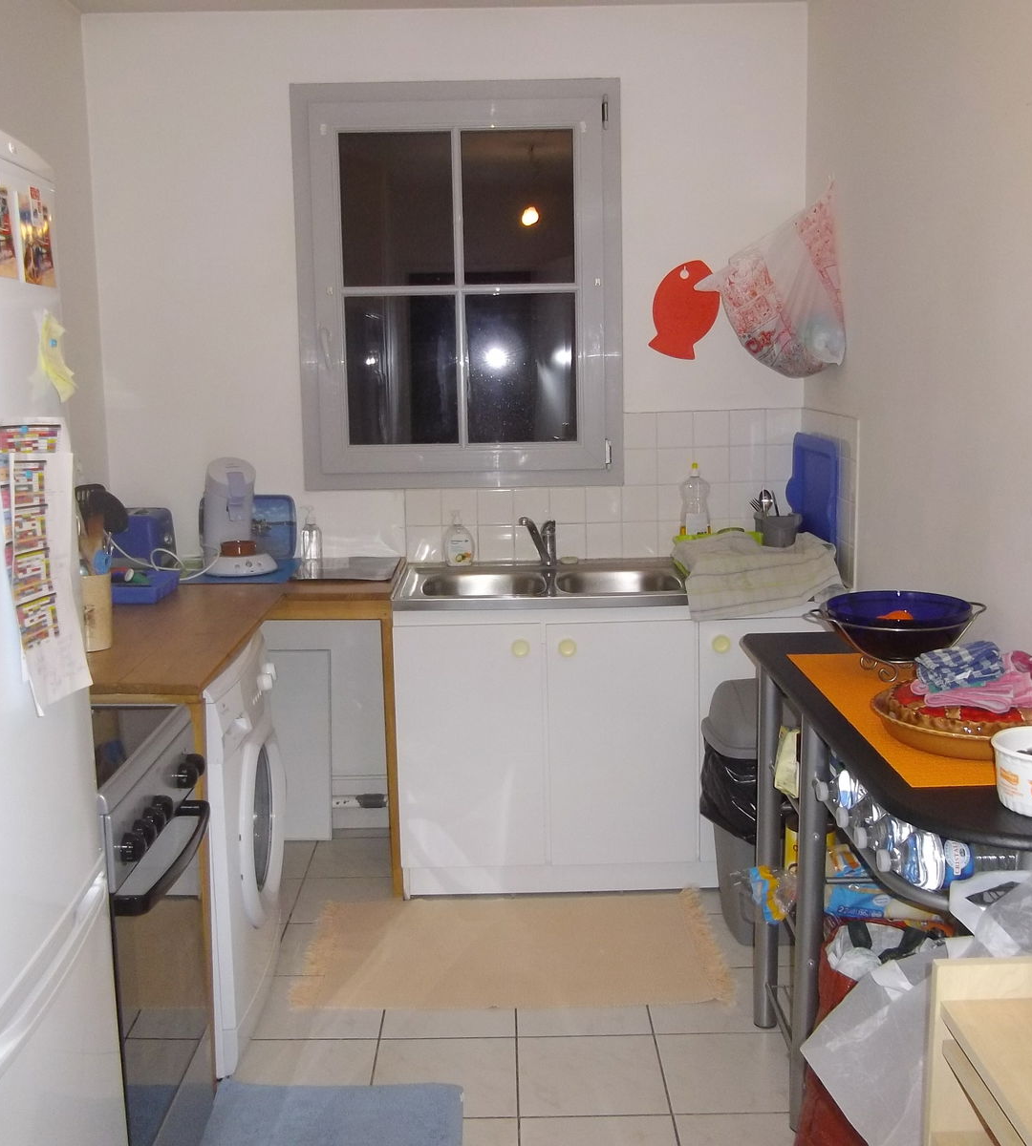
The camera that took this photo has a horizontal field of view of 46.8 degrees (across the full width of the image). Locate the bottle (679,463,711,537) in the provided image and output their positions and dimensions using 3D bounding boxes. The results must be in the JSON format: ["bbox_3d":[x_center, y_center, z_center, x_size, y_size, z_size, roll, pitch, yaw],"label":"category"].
[{"bbox_3d":[0.540,-0.197,3.596,0.089,0.275,0.062,-1,8,-1],"label":"bottle"}]

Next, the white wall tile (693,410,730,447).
[{"bbox_3d":[0.597,-0.438,3.632,0.108,0.108,0.009,-1,8,-1],"label":"white wall tile"}]

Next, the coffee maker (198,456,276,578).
[{"bbox_3d":[-0.807,-0.161,3.452,0.210,0.322,0.285,-5,9,-27],"label":"coffee maker"}]

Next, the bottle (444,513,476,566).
[{"bbox_3d":[-0.171,-0.104,3.594,0.090,0.164,0.055,-1,8,-1],"label":"bottle"}]

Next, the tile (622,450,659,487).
[{"bbox_3d":[0.381,-0.323,3.662,0.108,0.108,0.010,-1,8,-1],"label":"tile"}]

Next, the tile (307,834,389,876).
[{"bbox_3d":[-0.462,0.857,3.610,0.296,0.010,0.296,-1,9,-1],"label":"tile"}]

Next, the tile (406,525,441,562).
[{"bbox_3d":[-0.279,-0.086,3.631,0.109,0.109,0.010,-1,8,-1],"label":"tile"}]

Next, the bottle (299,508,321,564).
[{"bbox_3d":[-0.619,-0.113,3.572,0.066,0.170,0.064,-1,8,-1],"label":"bottle"}]

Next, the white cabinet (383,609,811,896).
[{"bbox_3d":[0.273,0.457,3.467,1.187,0.812,0.492,-1,8,-1],"label":"white cabinet"}]

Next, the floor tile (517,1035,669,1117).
[{"bbox_3d":[0.151,1.017,2.410,0.295,0.010,0.295,-1,8,-1],"label":"floor tile"}]

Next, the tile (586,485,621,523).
[{"bbox_3d":[0.267,-0.208,3.621,0.109,0.109,0.010,-1,8,-1],"label":"tile"}]

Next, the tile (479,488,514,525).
[{"bbox_3d":[-0.062,-0.203,3.617,0.109,0.109,0.010,-1,8,-1],"label":"tile"}]

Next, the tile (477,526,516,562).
[{"bbox_3d":[-0.061,-0.095,3.690,0.108,0.108,0.010,-1,8,-1],"label":"tile"}]

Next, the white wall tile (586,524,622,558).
[{"bbox_3d":[0.273,-0.101,3.693,0.108,0.108,0.010,-1,8,-1],"label":"white wall tile"}]

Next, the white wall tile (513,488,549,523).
[{"bbox_3d":[0.048,-0.205,3.618,0.109,0.109,0.010,-1,8,-1],"label":"white wall tile"}]

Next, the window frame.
[{"bbox_3d":[-0.164,-0.838,3.525,0.958,1.173,0.080,-1,8,-1],"label":"window frame"}]

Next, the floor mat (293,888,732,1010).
[{"bbox_3d":[-0.005,0.951,3.054,1.030,0.010,0.605,-1,8,-1],"label":"floor mat"}]

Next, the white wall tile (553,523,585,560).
[{"bbox_3d":[0.162,-0.099,3.692,0.108,0.108,0.010,-1,8,-1],"label":"white wall tile"}]

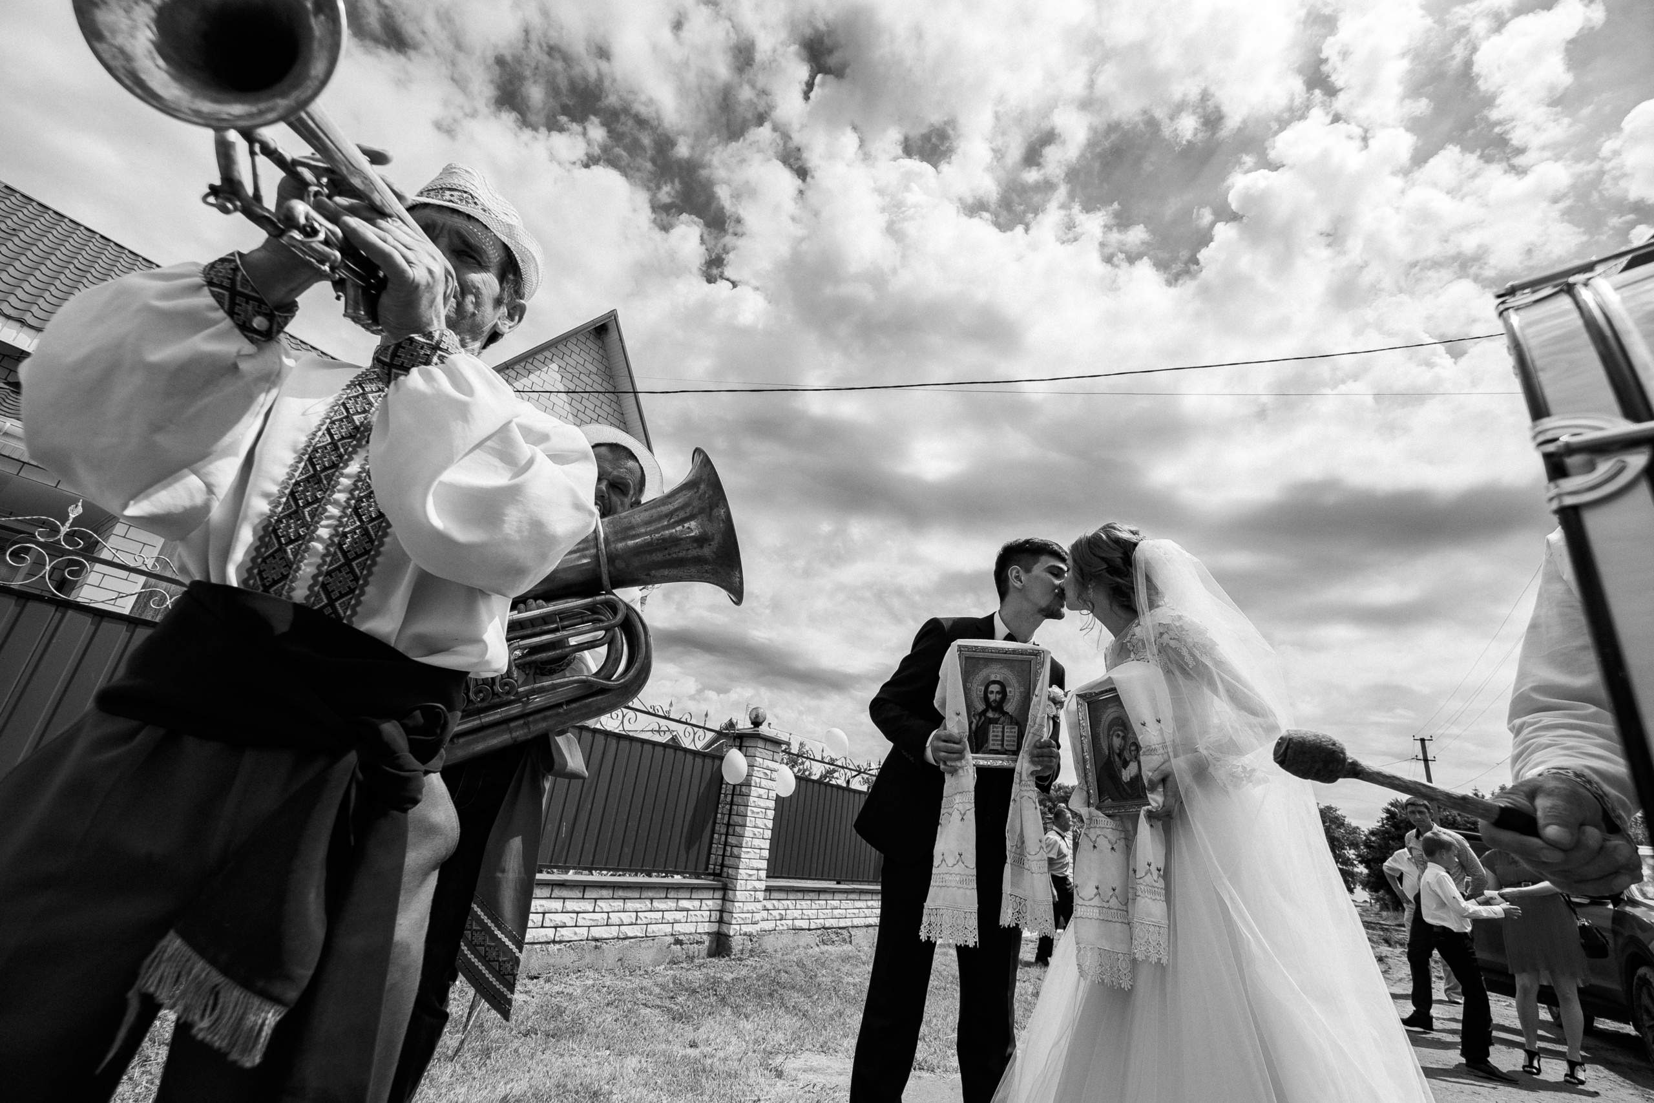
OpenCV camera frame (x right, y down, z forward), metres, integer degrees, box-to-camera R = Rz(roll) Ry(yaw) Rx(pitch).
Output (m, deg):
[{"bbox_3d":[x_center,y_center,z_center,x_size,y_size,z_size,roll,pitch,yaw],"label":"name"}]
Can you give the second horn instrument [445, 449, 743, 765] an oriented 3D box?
[{"bbox_3d":[-0.532,0.110,1.233,0.750,0.431,0.320,-17,-7,-19],"label":"second horn instrument"}]

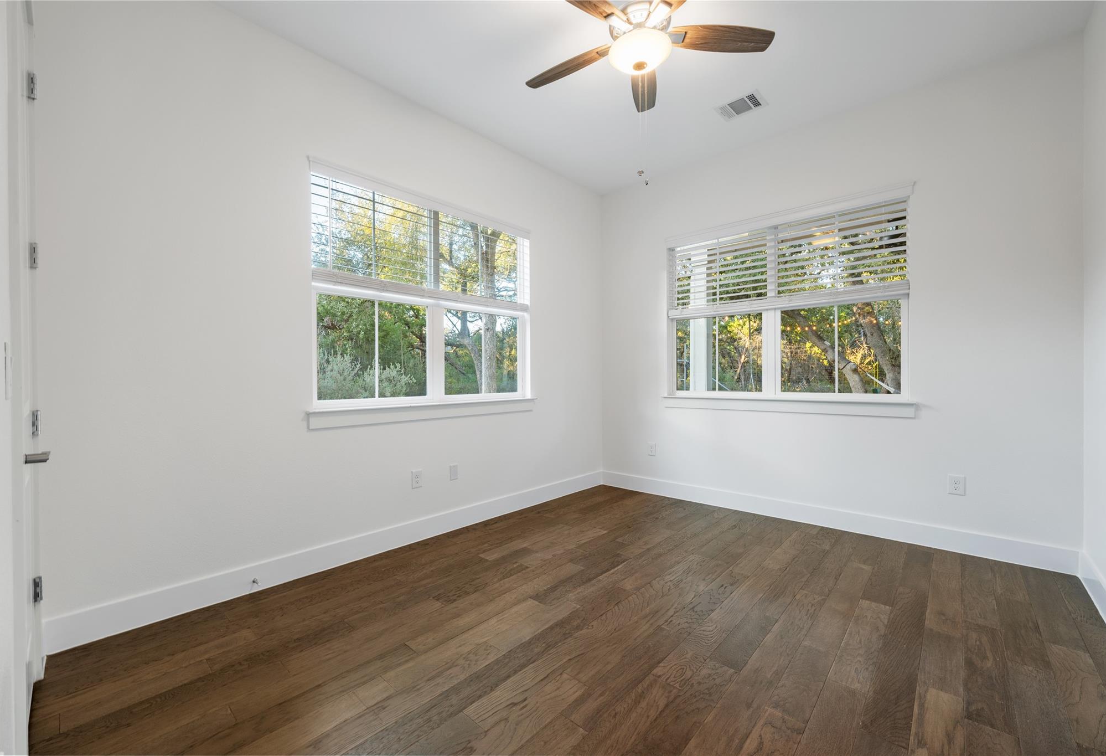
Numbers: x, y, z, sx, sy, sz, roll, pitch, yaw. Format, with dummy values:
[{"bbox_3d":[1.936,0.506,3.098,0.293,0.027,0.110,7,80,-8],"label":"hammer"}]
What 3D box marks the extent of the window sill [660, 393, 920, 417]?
[{"bbox_3d":[1.767,0.220,3.615,1.875,0.113,0.105,0,0,43],"label":"window sill"}]

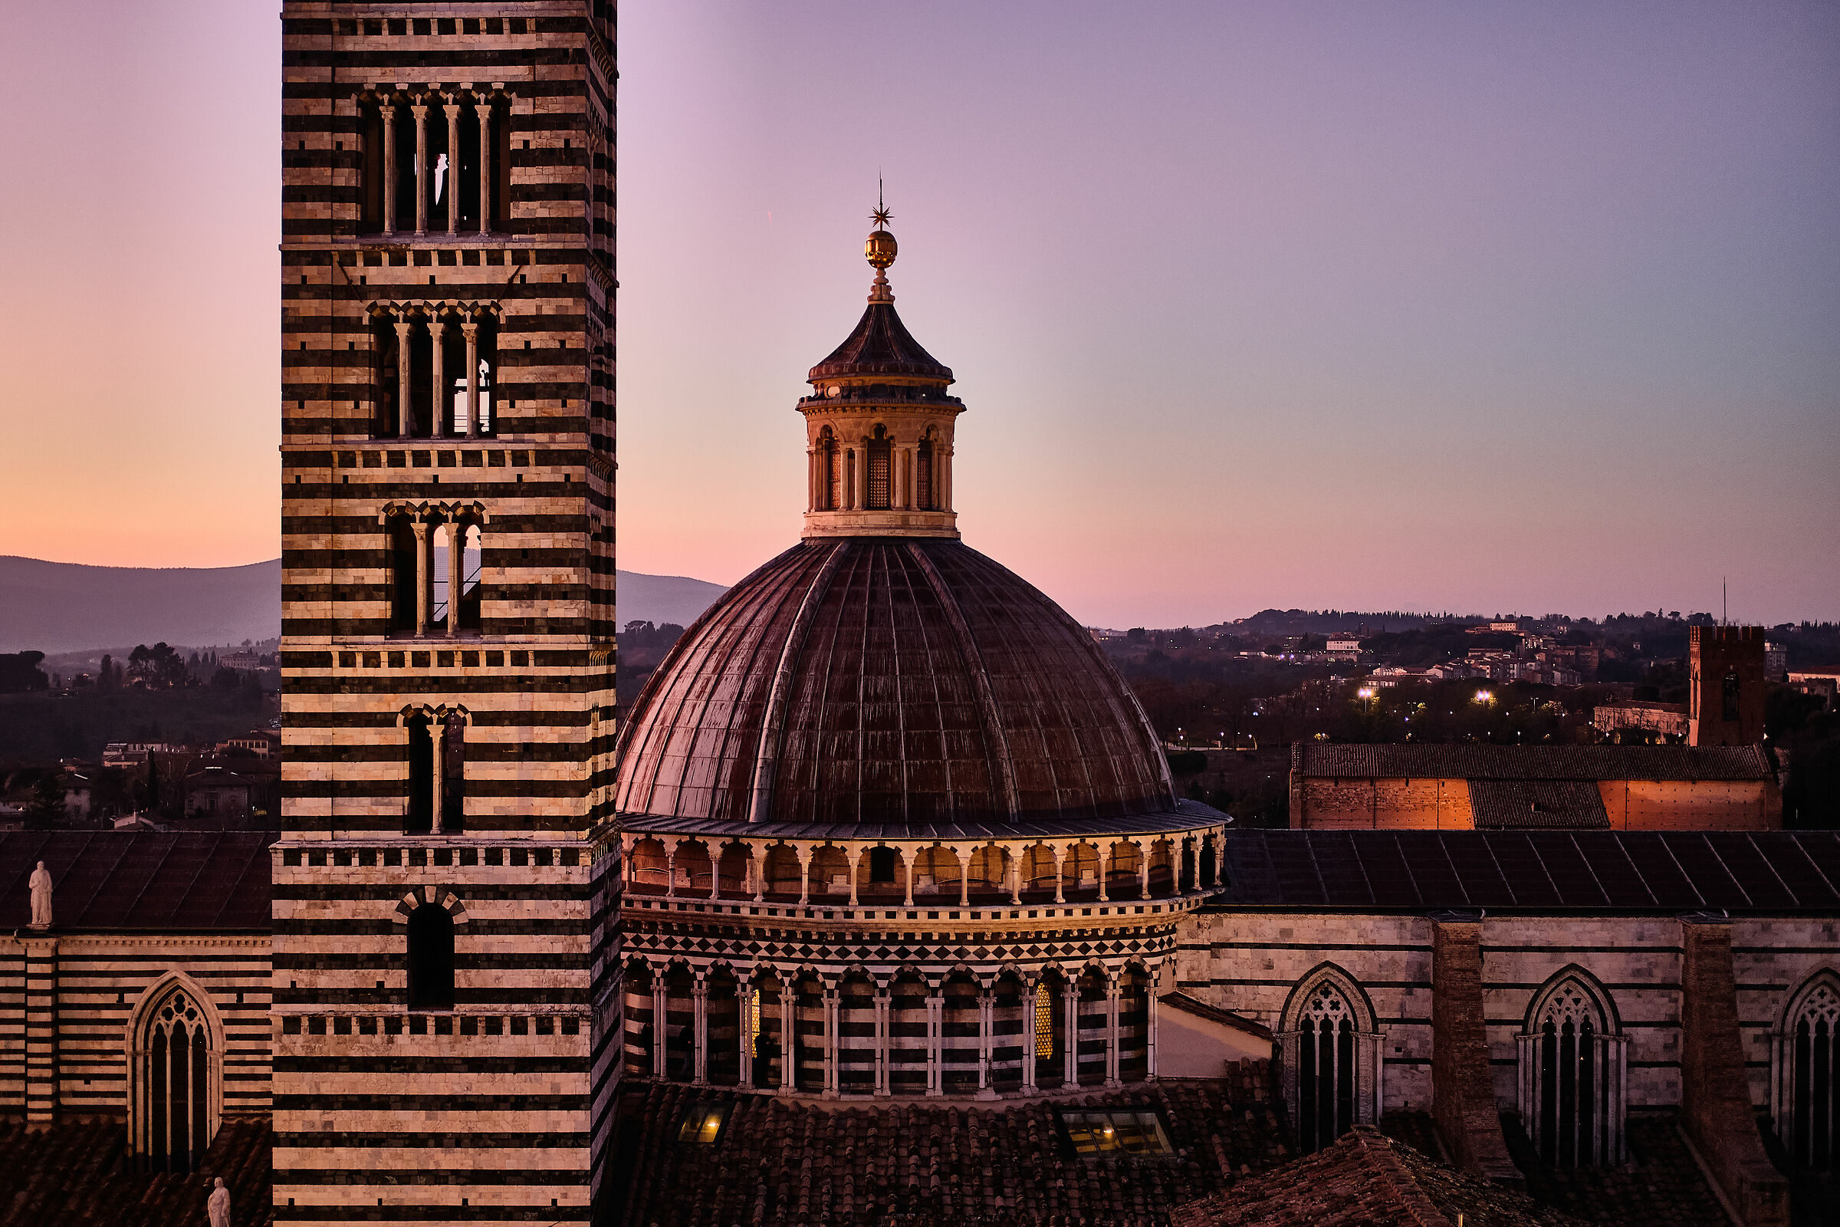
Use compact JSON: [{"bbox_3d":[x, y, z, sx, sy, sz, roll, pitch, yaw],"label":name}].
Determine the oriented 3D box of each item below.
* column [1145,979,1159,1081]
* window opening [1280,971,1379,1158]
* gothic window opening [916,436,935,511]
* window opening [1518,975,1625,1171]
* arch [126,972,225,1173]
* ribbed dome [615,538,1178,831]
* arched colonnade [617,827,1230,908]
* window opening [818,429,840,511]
[{"bbox_3d":[6.814,12.219,79.500,0.360,3.000,0.360,0,0,0],"label":"column"},{"bbox_3d":[12.109,13.370,80.200,3.150,6.000,0.600,0,0,2],"label":"window opening"},{"bbox_3d":[0.221,-4.339,83.400,0.800,2.500,0.350,0,0,-45],"label":"gothic window opening"},{"bbox_3d":[19.185,13.345,79.800,3.250,6.000,0.600,0,0,2],"label":"window opening"},{"bbox_3d":[-22.322,13.752,81.200,2.970,6.000,0.600,0,0,2],"label":"arch"},{"bbox_3d":[-1.040,1.950,85.000,18.400,8.500,18.200,0,0,0],"label":"ribbed dome"},{"bbox_3d":[-0.900,7.300,85.000,20.600,2.000,20.400,0,0,0],"label":"arched colonnade"},{"bbox_3d":[-2.811,-4.406,83.400,0.800,2.550,0.350,0,0,45],"label":"window opening"}]

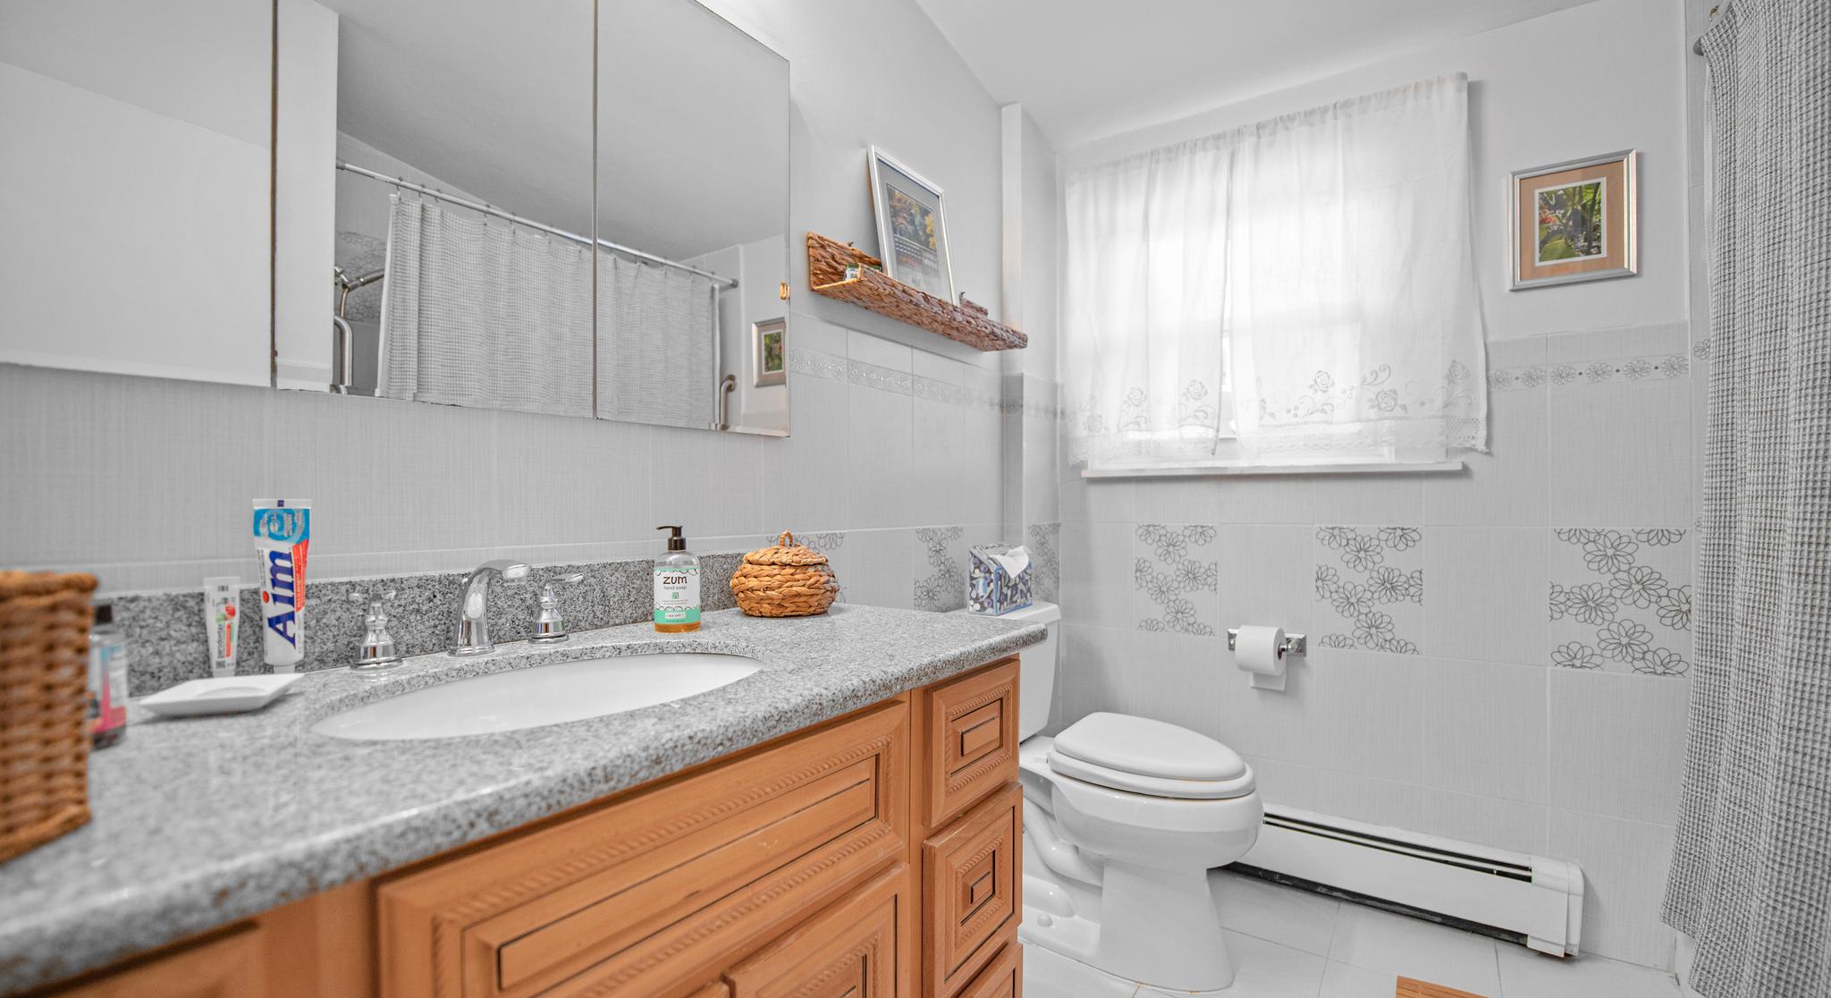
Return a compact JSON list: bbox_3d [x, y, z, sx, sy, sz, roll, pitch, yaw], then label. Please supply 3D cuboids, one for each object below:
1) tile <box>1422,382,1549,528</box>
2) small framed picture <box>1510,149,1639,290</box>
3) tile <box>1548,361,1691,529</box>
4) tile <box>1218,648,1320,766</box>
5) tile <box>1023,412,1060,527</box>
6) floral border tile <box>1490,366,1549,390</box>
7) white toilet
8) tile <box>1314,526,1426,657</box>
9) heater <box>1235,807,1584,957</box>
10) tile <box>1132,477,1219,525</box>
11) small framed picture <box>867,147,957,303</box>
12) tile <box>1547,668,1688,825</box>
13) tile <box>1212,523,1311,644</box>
[{"bbox_3d":[1.444,-0.100,1.815,0.250,0.346,0.010,-1,-1,32],"label":"tile"},{"bbox_3d":[1.582,-0.665,1.716,0.226,0.294,0.020,-1,-1,32],"label":"small framed picture"},{"bbox_3d":[1.655,-0.129,1.683,0.250,0.400,0.010,-1,-1,32],"label":"tile"},{"bbox_3d":[1.023,0.588,2.075,0.250,0.341,0.010,-1,-1,32],"label":"tile"},{"bbox_3d":[0.403,-0.098,2.221,0.010,0.340,0.246,0,0,34],"label":"tile"},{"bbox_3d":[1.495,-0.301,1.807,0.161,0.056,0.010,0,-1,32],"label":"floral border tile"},{"bbox_3d":[0.435,0.690,1.762,0.740,0.757,0.450,0,0,33],"label":"white toilet"},{"bbox_3d":[1.233,0.245,1.946,0.250,0.341,0.010,-1,-1,32],"label":"tile"},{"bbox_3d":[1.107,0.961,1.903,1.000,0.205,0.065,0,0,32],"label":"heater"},{"bbox_3d":[0.784,0.002,2.139,0.242,0.140,0.010,0,0,32],"label":"tile"},{"bbox_3d":[0.006,-0.650,1.802,0.018,0.380,0.302,-11,-7,36],"label":"small framed picture"},{"bbox_3d":[1.606,0.564,1.630,0.240,0.330,0.010,-1,-1,34],"label":"tile"},{"bbox_3d":[1.007,0.243,2.051,0.248,0.338,0.010,-1,-1,35],"label":"tile"}]

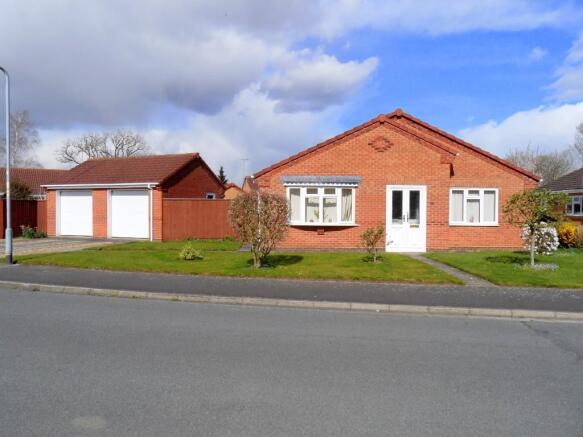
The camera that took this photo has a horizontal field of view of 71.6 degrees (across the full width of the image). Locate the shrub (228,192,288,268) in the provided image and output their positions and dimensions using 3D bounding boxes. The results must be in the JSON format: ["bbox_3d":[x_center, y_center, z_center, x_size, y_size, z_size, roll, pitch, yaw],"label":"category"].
[{"bbox_3d":[-0.813,0.286,9.950,1.470,1.860,1.350,0,1,0],"label":"shrub"}]

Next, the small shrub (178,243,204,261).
[{"bbox_3d":[-2.846,0.905,11.500,0.730,0.500,0.650,0,1,0],"label":"small shrub"}]

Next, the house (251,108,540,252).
[{"bbox_3d":[3.780,-1.450,18.500,10.150,4.930,10.500,0,1,0],"label":"house"}]

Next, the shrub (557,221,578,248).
[{"bbox_3d":[10.733,0.617,15.800,0.900,1.000,0.850,0,1,0],"label":"shrub"}]

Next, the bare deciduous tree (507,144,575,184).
[{"bbox_3d":[26.070,-3.640,43.000,7.200,8.500,6.800,0,1,0],"label":"bare deciduous tree"}]

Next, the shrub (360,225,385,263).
[{"bbox_3d":[2.225,0.674,11.100,0.660,1.050,0.600,0,1,0],"label":"shrub"}]

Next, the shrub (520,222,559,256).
[{"bbox_3d":[8.040,0.625,13.100,1.100,1.080,1.000,0,1,0],"label":"shrub"}]

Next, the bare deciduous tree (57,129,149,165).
[{"bbox_3d":[-19.644,-4.493,42.000,9.200,9.700,8.400,0,1,0],"label":"bare deciduous tree"}]

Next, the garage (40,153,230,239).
[{"bbox_3d":[-7.840,-1.133,20.940,7.150,4.030,5.300,1,1,22],"label":"garage"}]

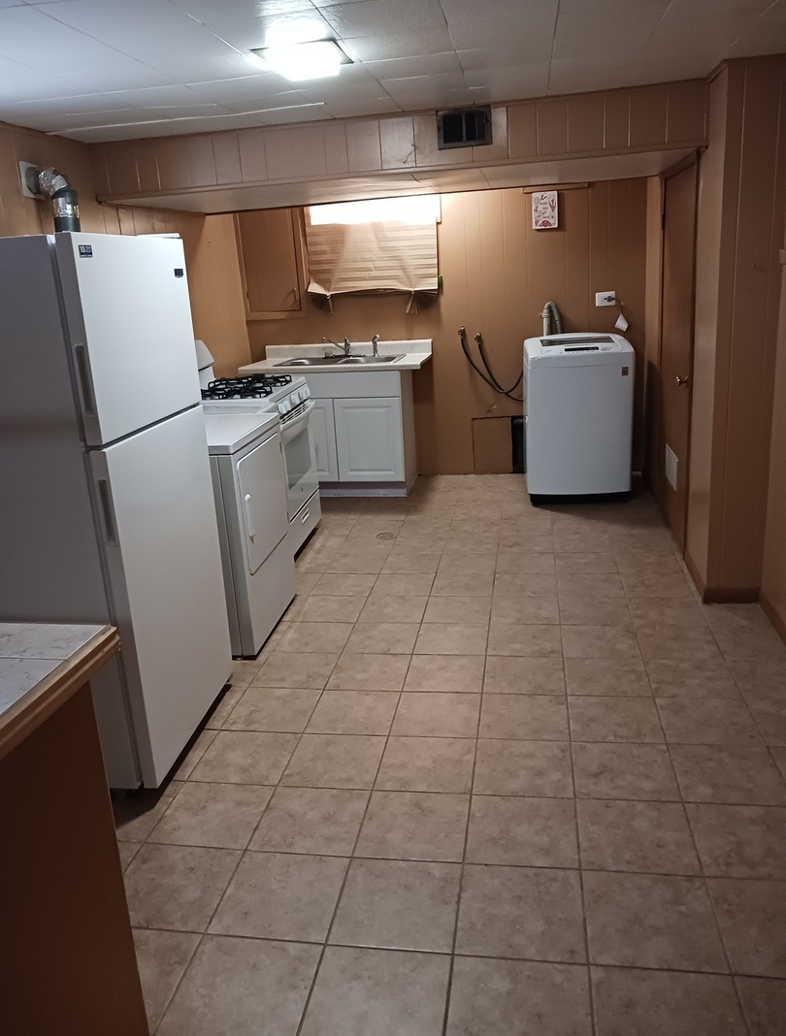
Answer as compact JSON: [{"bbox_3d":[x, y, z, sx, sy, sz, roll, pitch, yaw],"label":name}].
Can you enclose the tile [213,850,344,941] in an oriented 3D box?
[{"bbox_3d":[-0.283,0.984,2.126,0.301,0.015,0.301,-1,18,10],"label":"tile"}]

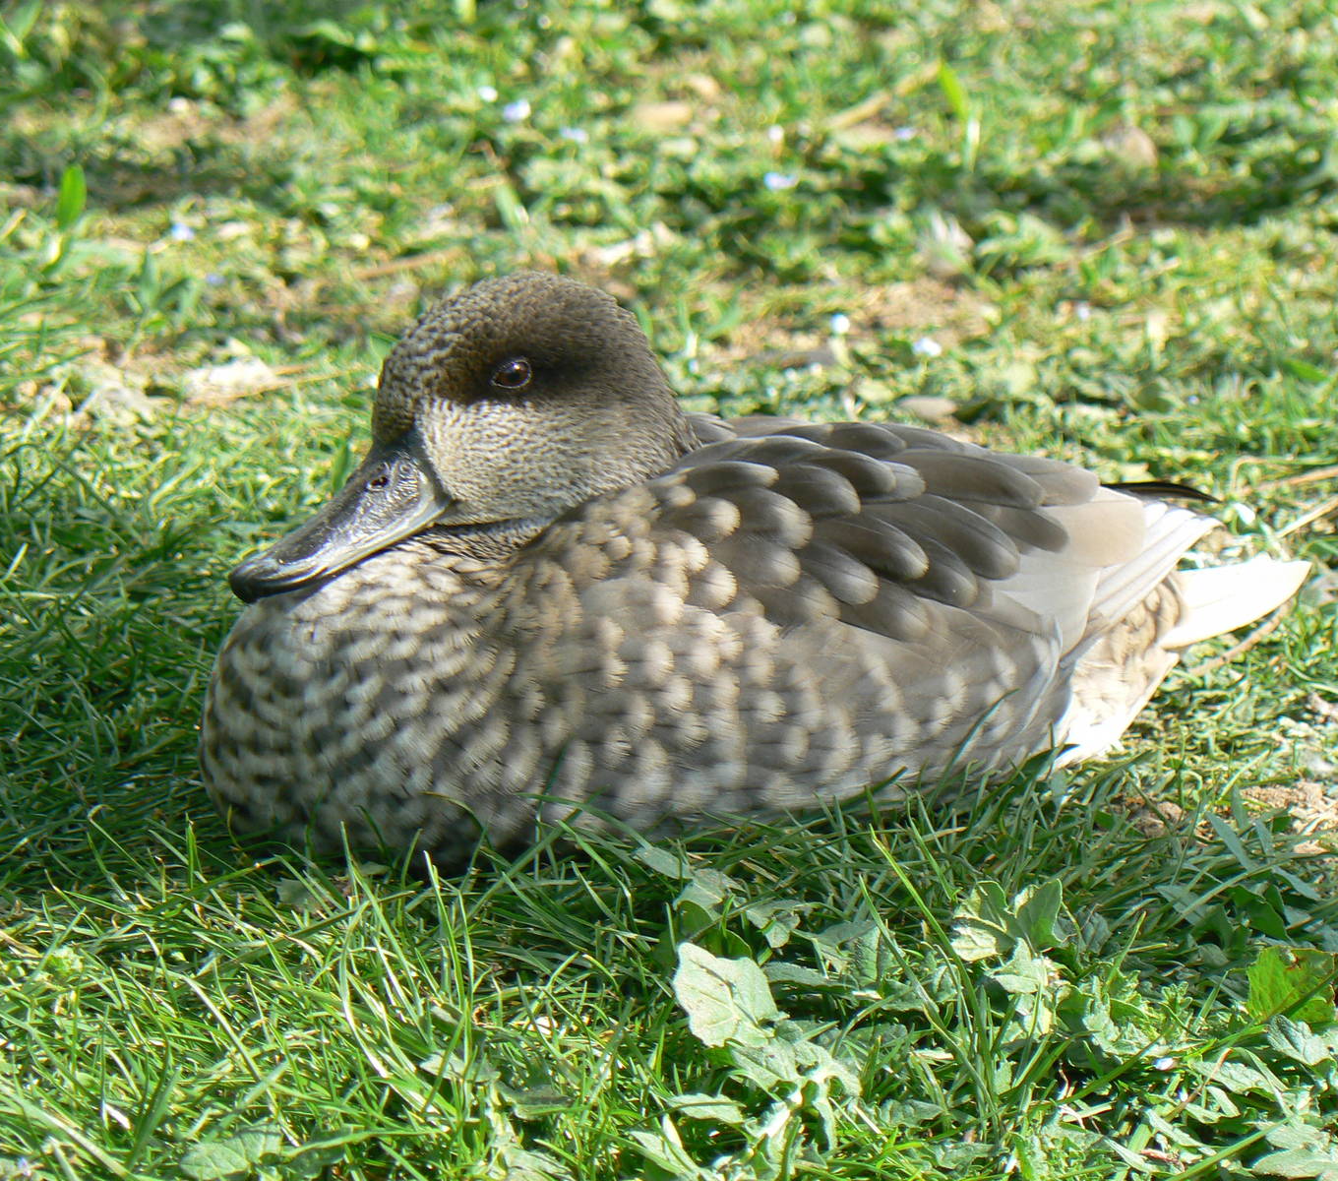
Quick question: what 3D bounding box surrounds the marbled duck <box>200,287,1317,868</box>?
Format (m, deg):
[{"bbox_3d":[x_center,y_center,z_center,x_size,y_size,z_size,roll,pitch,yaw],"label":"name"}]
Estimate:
[{"bbox_3d":[0.024,-0.017,2.650,0.285,0.138,0.145,-10,22,-25],"label":"marbled duck"}]

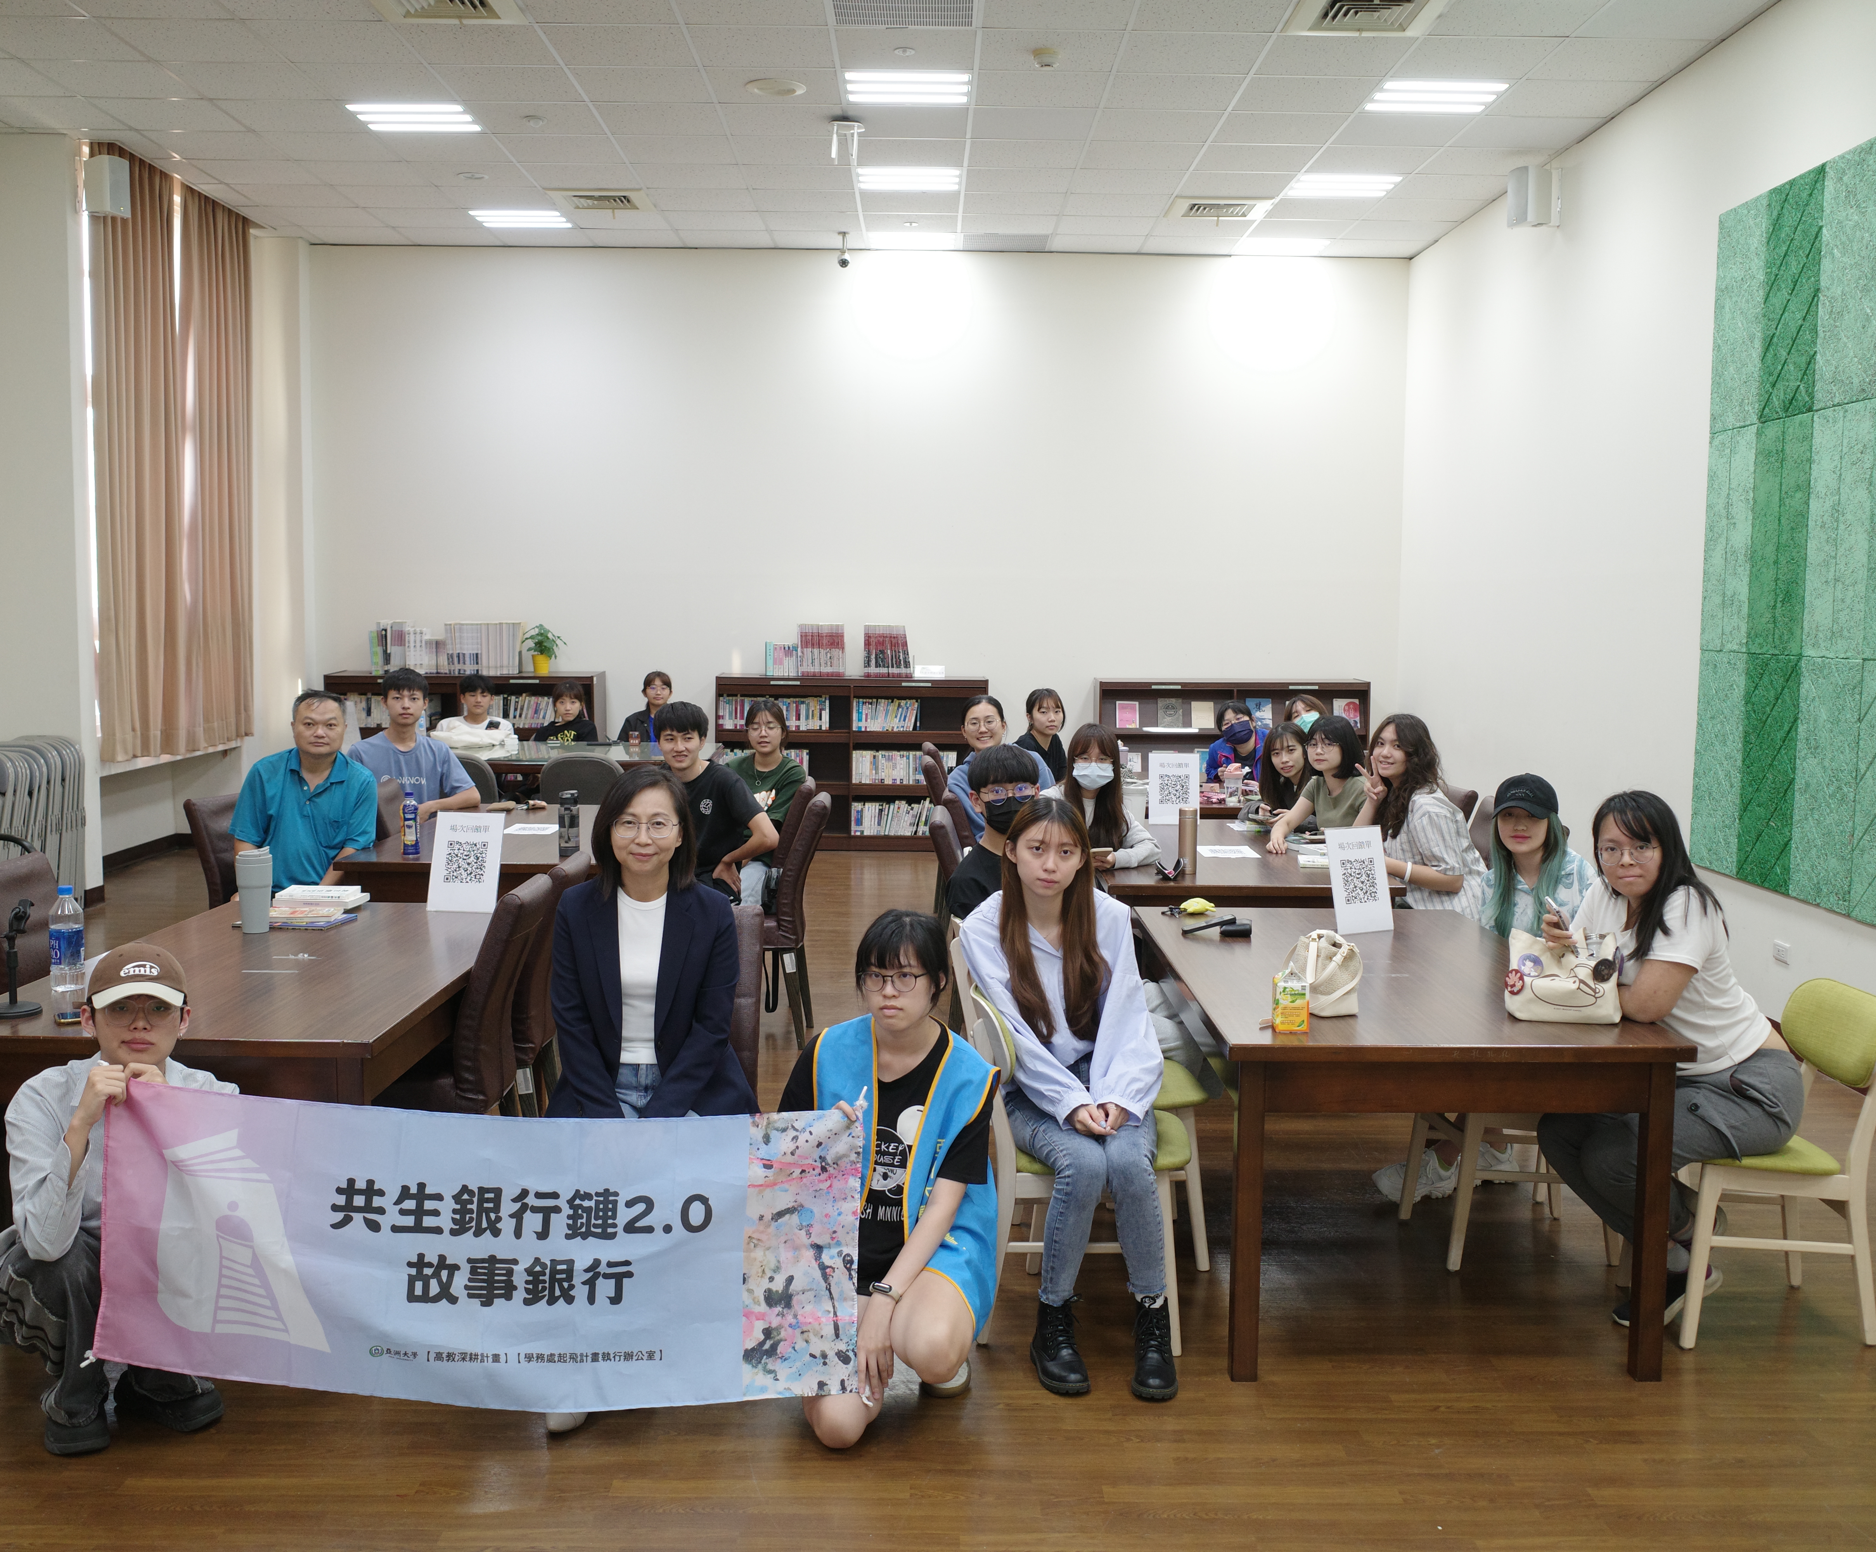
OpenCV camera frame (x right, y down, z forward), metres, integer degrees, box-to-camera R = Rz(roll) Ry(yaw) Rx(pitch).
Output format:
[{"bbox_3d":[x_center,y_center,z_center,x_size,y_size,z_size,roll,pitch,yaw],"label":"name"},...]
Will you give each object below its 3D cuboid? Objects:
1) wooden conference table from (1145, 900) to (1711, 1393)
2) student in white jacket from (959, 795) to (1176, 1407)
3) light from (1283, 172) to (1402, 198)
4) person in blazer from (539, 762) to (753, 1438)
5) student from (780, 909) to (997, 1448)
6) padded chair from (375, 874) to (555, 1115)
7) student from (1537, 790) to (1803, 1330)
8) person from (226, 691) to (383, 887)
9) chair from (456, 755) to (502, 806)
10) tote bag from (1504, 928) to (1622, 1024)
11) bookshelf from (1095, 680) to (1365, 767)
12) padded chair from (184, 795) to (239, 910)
[{"bbox_3d":[1.099,0.866,4.709,0.988,0.756,1.695,0,6,-1],"label":"wooden conference table"},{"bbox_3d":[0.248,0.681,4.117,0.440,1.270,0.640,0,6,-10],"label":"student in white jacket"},{"bbox_3d":[2.296,-3.327,10.173,0.600,0.070,0.600,1,6,-1],"label":"light"},{"bbox_3d":[-0.632,0.651,3.919,0.465,1.307,0.673,0,6,-6],"label":"person in blazer"},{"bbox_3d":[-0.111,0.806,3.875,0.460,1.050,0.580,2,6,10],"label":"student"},{"bbox_3d":[-1.298,0.758,4.655,0.600,0.980,0.450,1,6,0],"label":"padded chair"},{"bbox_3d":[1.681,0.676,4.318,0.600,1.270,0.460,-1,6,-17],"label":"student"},{"bbox_3d":[-2.168,0.377,6.244,0.560,1.320,0.750,-3,6,-32],"label":"person"},{"bbox_3d":[-2.536,0.276,9.770,0.544,0.851,0.574,0,6,-1],"label":"chair"},{"bbox_3d":[1.417,0.449,4.110,0.253,0.198,0.124,1,6,5],"label":"tote bag"},{"bbox_3d":[1.962,-0.054,12.239,1.780,1.130,0.430,1,5,-1],"label":"bookshelf"},{"bbox_3d":[-2.221,0.555,6.321,0.580,0.950,0.450,2,6,17],"label":"padded chair"}]

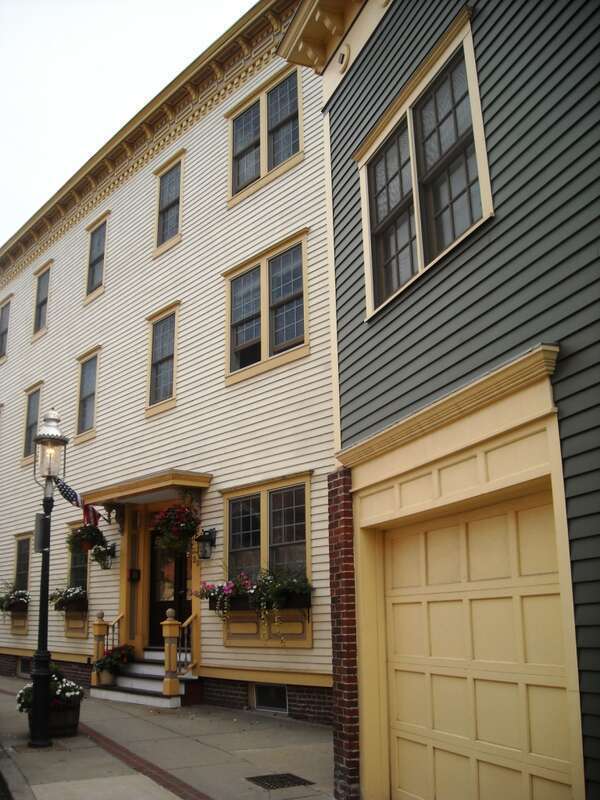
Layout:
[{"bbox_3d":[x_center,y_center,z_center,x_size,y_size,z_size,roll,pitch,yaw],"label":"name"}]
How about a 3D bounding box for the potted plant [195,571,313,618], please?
[{"bbox_3d":[-0.712,2.955,12.279,0.320,0.520,2.380,13,-21,-39],"label":"potted plant"}]

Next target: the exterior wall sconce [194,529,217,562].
[{"bbox_3d":[-1.525,2.330,13.118,0.290,0.490,0.230,10,-18,-38],"label":"exterior wall sconce"}]

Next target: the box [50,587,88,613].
[{"bbox_3d":[-4.834,4.184,16.964,0.320,0.460,1.150,13,-21,-39],"label":"box"}]

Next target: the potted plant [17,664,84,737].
[{"bbox_3d":[-3.211,3.927,10.518,0.740,0.800,0.740,10,-18,-38],"label":"potted plant"}]

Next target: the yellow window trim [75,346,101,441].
[{"bbox_3d":[-4.824,-0.096,18.276,0.130,2.000,1.120,13,-21,-39],"label":"yellow window trim"}]

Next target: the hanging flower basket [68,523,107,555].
[{"bbox_3d":[-4.189,2.737,15.870,0.650,0.520,0.650,-1,-16,0],"label":"hanging flower basket"}]

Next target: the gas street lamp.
[{"bbox_3d":[-3.158,2.131,10.052,0.460,4.200,0.460,12,-20,-38],"label":"gas street lamp"}]

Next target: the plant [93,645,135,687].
[{"bbox_3d":[-3.499,4.981,15.176,0.600,0.720,0.650,12,-20,-38],"label":"plant"}]

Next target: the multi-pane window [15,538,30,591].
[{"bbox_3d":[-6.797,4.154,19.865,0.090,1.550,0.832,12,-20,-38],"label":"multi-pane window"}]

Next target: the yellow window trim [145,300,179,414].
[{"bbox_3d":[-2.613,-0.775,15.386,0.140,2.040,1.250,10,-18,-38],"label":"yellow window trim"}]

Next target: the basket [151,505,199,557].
[{"bbox_3d":[-2.118,2.219,13.649,0.720,0.760,0.720,-1,-15,0],"label":"basket"}]

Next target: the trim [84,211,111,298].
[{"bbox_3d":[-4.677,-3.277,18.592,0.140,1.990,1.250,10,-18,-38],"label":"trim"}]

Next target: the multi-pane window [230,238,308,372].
[{"bbox_3d":[-0.553,-1.430,12.952,0.130,1.680,2.020,10,-18,-38],"label":"multi-pane window"}]

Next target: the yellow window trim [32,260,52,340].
[{"bbox_3d":[-6.991,-2.619,21.673,0.110,2.080,1.120,12,-20,-38],"label":"yellow window trim"}]

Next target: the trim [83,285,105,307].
[{"bbox_3d":[-4.846,-2.472,18.878,0.120,0.200,1.050,12,-20,-38],"label":"trim"}]

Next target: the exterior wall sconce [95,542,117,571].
[{"bbox_3d":[-3.794,3.064,15.868,0.290,0.500,0.230,10,-18,-38],"label":"exterior wall sconce"}]

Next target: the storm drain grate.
[{"bbox_3d":[-0.184,3.554,7.507,0.458,0.040,0.575,5,-15,-24],"label":"storm drain grate"}]

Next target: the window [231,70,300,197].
[{"bbox_3d":[-0.633,-4.703,14.309,0.100,1.709,1.971,12,-20,-38],"label":"window"}]

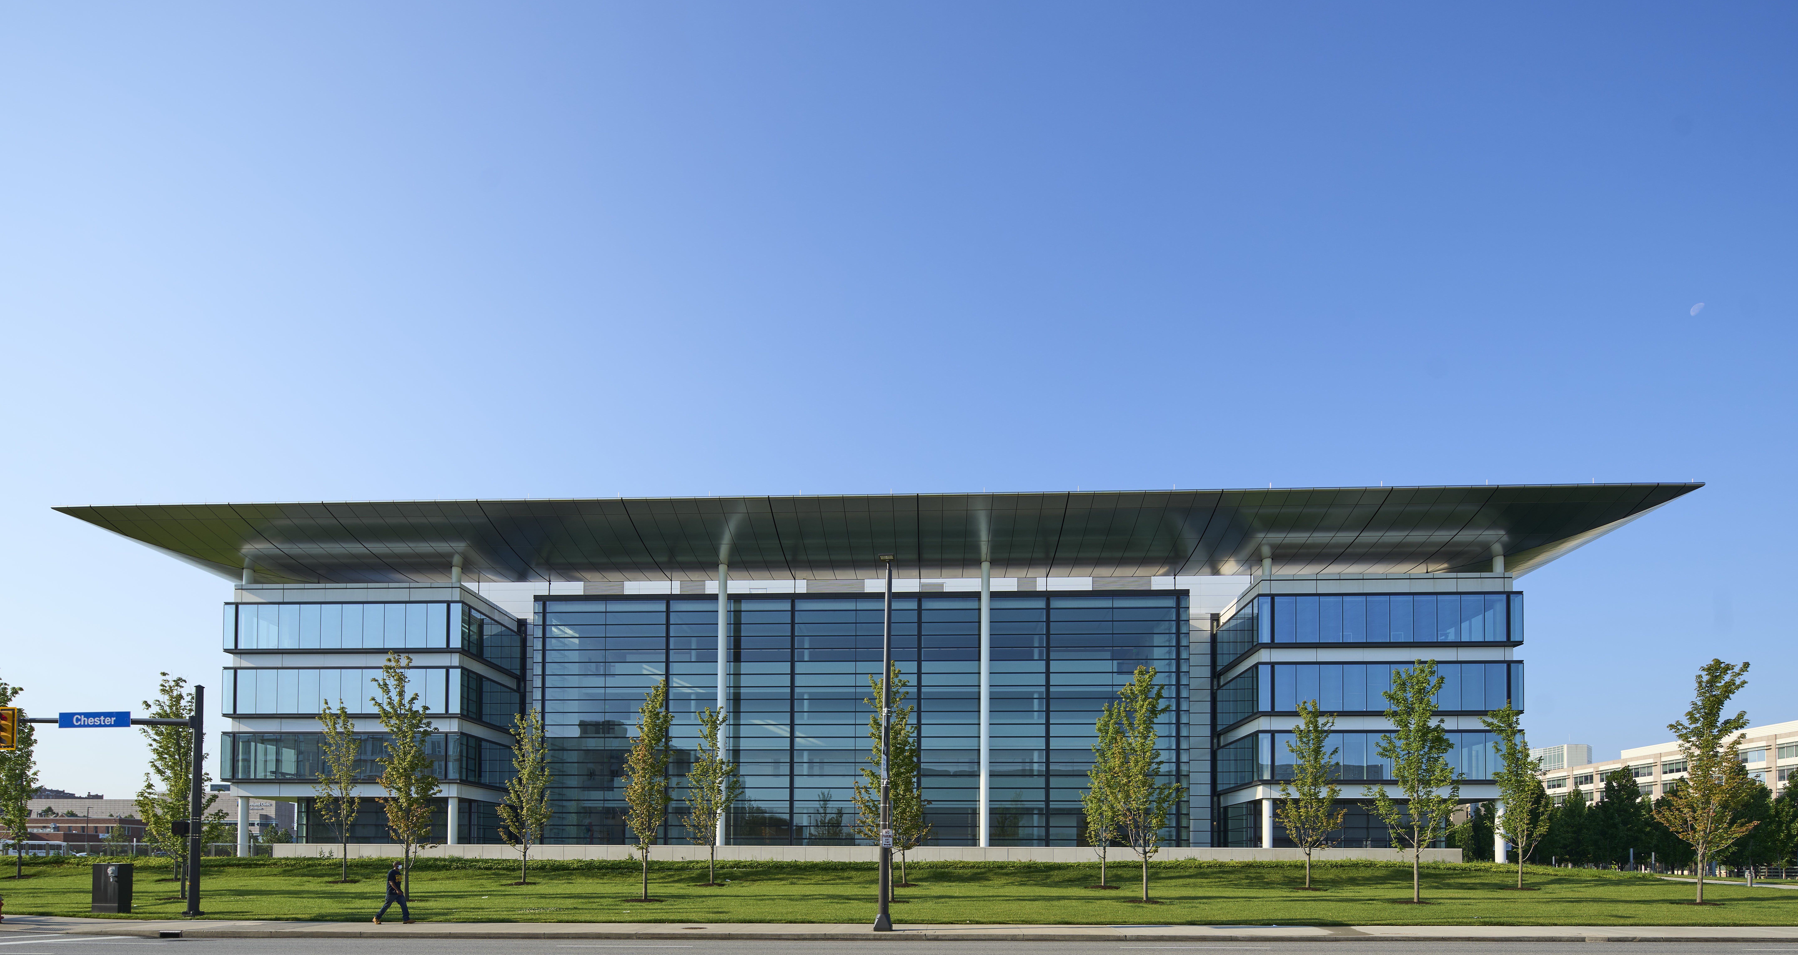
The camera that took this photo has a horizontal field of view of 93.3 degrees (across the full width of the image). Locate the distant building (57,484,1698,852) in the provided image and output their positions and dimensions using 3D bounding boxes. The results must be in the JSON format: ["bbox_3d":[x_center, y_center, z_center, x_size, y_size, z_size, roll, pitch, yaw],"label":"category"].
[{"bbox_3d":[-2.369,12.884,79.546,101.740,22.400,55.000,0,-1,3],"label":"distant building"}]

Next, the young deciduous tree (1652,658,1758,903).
[{"bbox_3d":[27.230,10.260,28.700,3.540,8.270,3.430,0,0,-4],"label":"young deciduous tree"}]

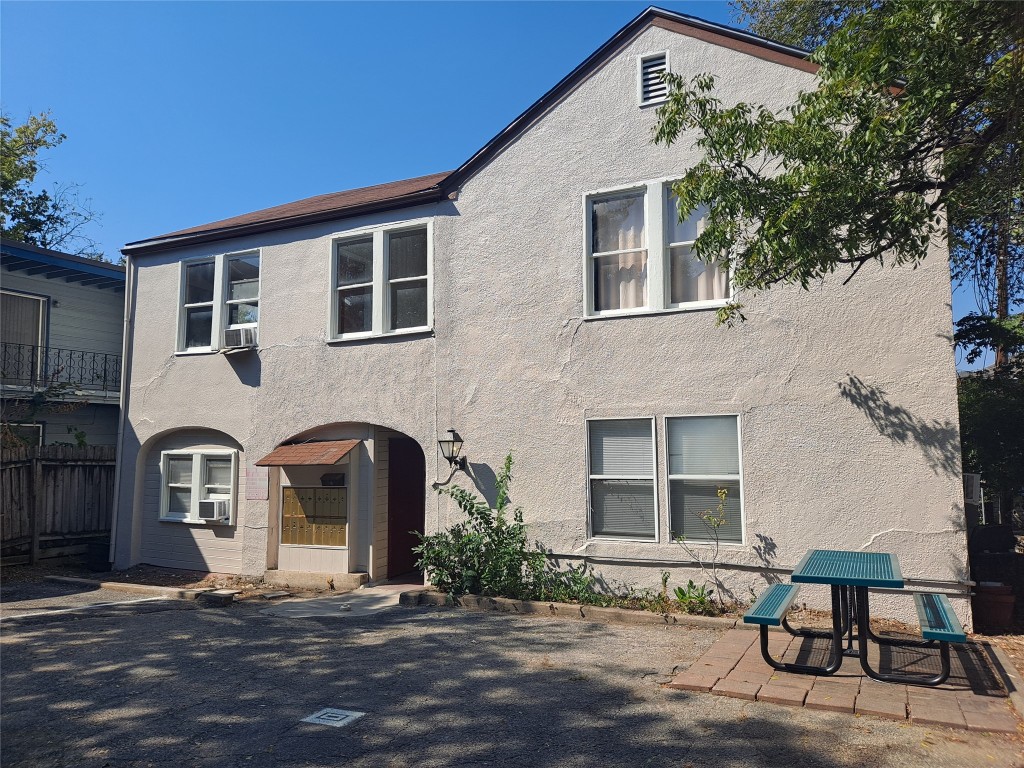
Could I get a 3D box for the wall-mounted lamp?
[{"bbox_3d":[-0.781,0.972,9.511,0.280,0.750,0.420,-4,-8,26],"label":"wall-mounted lamp"}]

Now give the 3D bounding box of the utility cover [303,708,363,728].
[{"bbox_3d":[-1.157,2.175,4.787,0.310,0.030,0.290,-4,-8,26],"label":"utility cover"}]

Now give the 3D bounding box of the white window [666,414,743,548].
[{"bbox_3d":[2.142,1.074,8.278,0.870,1.420,0.100,-4,-8,26],"label":"white window"}]

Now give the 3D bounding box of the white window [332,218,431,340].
[{"bbox_3d":[-1.895,-1.458,10.611,1.820,1.580,0.120,-4,-8,26],"label":"white window"}]

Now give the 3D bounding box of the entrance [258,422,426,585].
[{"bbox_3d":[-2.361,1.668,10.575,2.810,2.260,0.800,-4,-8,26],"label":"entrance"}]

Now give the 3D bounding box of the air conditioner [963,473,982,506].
[{"bbox_3d":[5.004,1.197,8.313,0.450,0.340,0.460,-4,-8,26],"label":"air conditioner"}]

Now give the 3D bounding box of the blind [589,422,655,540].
[{"bbox_3d":[1.293,1.129,8.701,0.870,1.420,0.100,-4,-8,26],"label":"blind"}]

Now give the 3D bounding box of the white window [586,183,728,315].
[{"bbox_3d":[1.675,-1.638,8.826,1.760,1.600,0.120,-4,-8,26],"label":"white window"}]

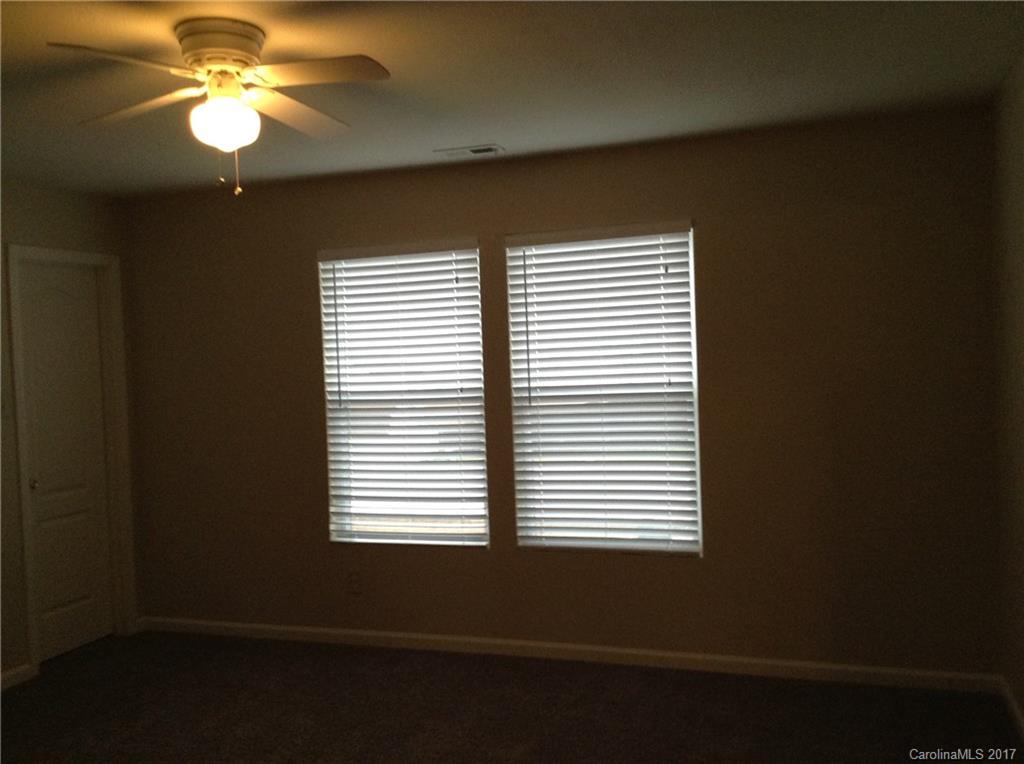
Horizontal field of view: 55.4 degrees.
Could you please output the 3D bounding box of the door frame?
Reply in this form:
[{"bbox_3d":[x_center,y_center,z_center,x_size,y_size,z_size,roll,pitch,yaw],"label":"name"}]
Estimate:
[{"bbox_3d":[-2.325,0.365,5.125,0.125,2.102,0.765,-2,2,19],"label":"door frame"}]

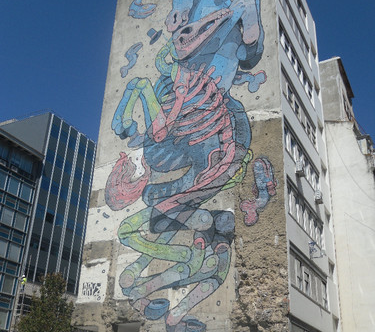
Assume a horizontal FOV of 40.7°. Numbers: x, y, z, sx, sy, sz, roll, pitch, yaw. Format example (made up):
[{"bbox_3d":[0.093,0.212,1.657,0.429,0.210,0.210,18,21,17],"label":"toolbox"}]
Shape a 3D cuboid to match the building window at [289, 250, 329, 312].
[{"bbox_3d":[5.687,5.477,23.419,0.200,1.600,6.500,-11,-29,25],"label":"building window"}]

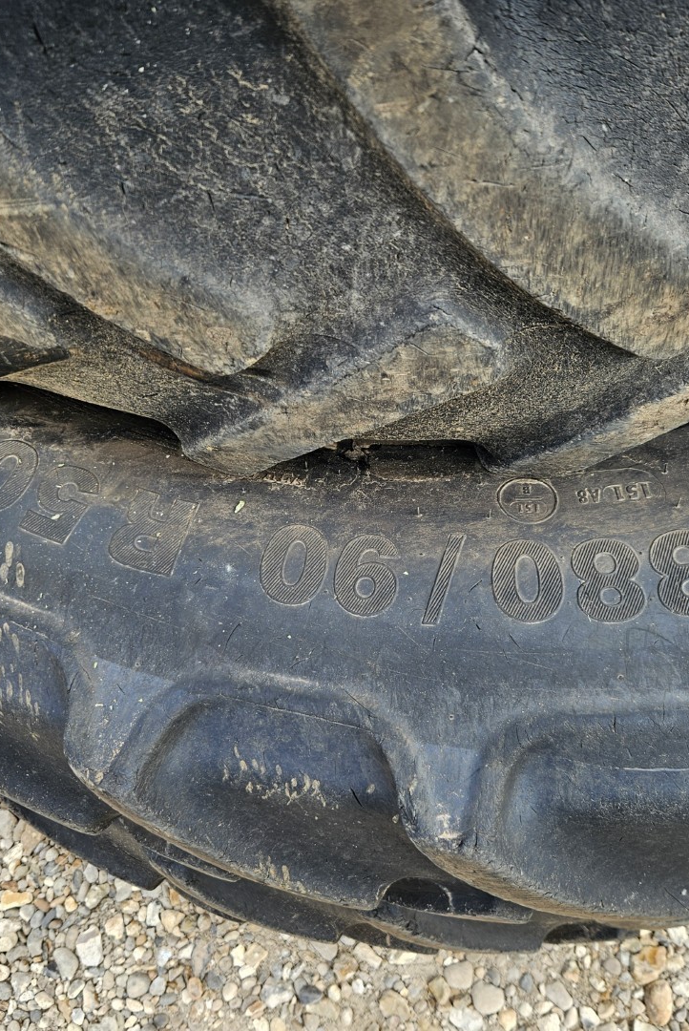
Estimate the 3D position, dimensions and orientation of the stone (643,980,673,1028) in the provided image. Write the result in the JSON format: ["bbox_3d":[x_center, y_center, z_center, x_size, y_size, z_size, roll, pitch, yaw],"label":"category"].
[{"bbox_3d":[0.383,0.593,1.111,0.032,0.022,0.049,0,66,7],"label":"stone"}]

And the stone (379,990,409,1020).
[{"bbox_3d":[0.061,0.606,1.131,0.036,0.020,0.029,2,71,7],"label":"stone"}]

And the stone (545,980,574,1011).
[{"bbox_3d":[0.265,0.591,1.126,0.021,0.014,0.037,-35,67,-9],"label":"stone"}]

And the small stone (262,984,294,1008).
[{"bbox_3d":[-0.085,0.609,1.159,0.040,0.018,0.026,-4,66,5],"label":"small stone"}]

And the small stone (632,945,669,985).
[{"bbox_3d":[0.378,0.553,1.130,0.051,0.024,0.035,-26,66,-5],"label":"small stone"}]

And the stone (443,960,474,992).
[{"bbox_3d":[0.144,0.578,1.146,0.036,0.021,0.031,-10,65,2],"label":"stone"}]

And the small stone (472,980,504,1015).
[{"bbox_3d":[0.174,0.594,1.122,0.039,0.022,0.032,12,73,10],"label":"small stone"}]

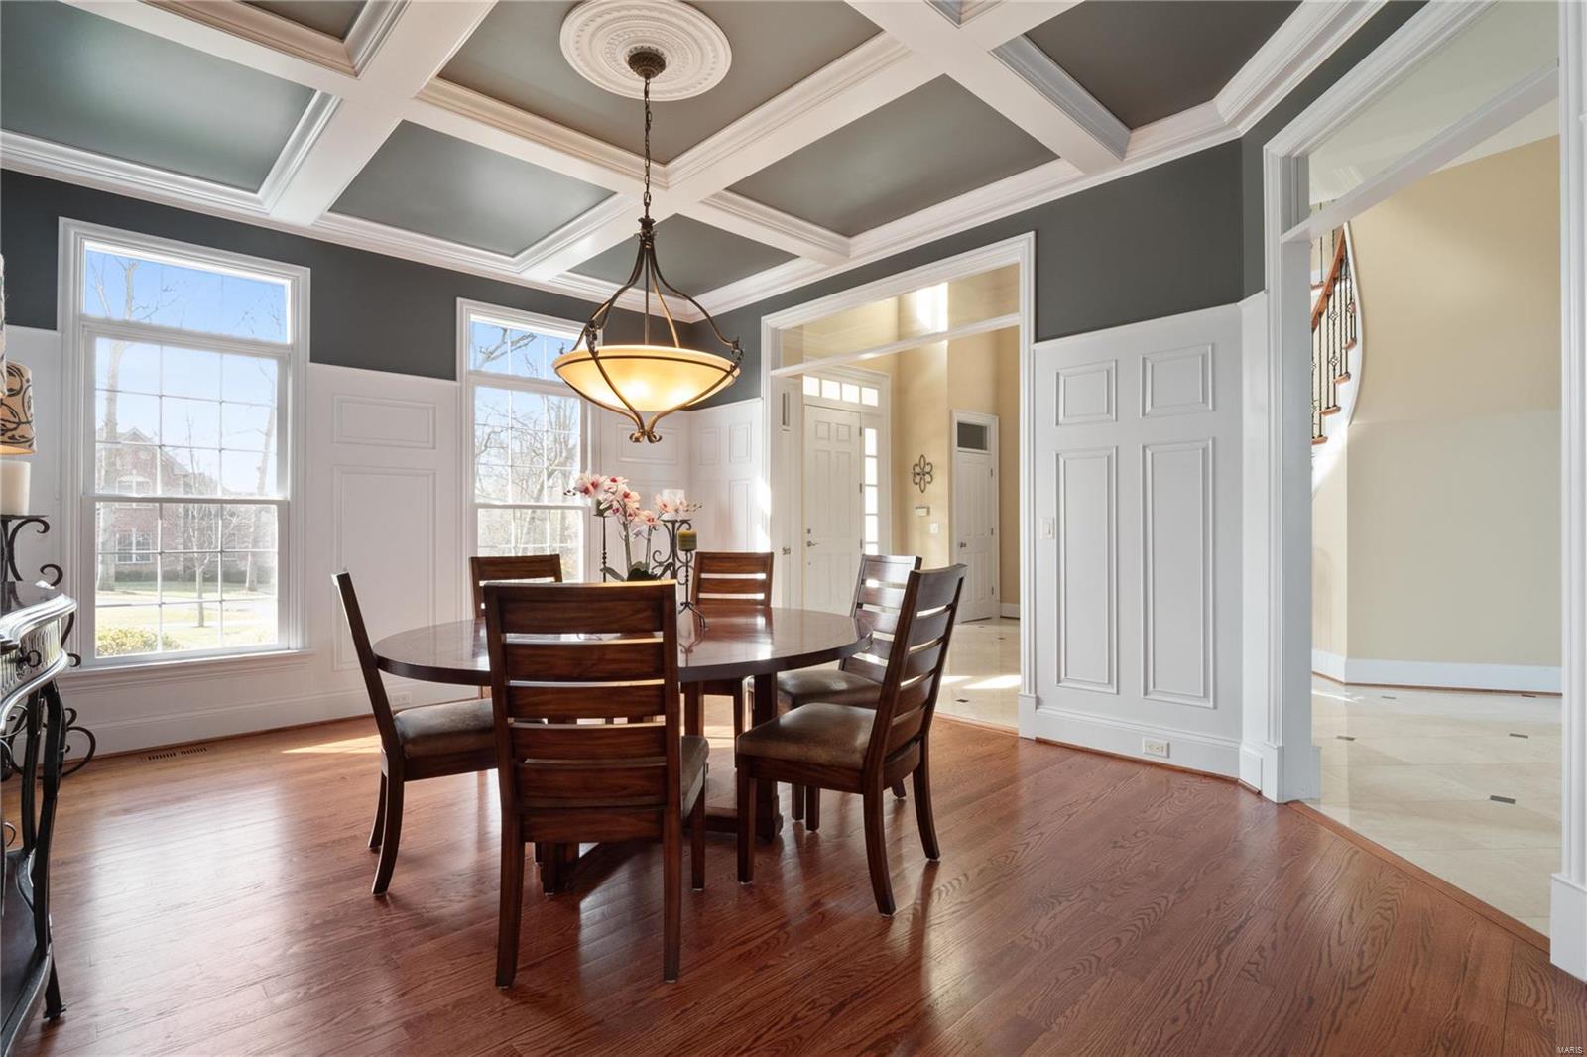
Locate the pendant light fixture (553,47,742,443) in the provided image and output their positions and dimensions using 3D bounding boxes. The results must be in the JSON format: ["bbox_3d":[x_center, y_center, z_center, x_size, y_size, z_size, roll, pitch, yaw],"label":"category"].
[{"bbox_3d":[-0.590,-1.128,2.820,0.745,1.570,0.745,0,0,0],"label":"pendant light fixture"}]

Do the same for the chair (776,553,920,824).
[{"bbox_3d":[0.185,0.642,3.117,0.630,1.010,0.505,0,0,-24],"label":"chair"}]

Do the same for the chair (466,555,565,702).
[{"bbox_3d":[-1.266,0.656,3.497,0.505,1.010,0.630,0,-1,-39],"label":"chair"}]

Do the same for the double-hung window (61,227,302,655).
[{"bbox_3d":[-3.311,-0.421,3.905,1.075,2.305,0.110,0,-1,-41],"label":"double-hung window"}]

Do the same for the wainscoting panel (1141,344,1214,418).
[{"bbox_3d":[1.806,-0.691,3.316,0.310,0.313,0.030,-1,-1,44],"label":"wainscoting panel"}]

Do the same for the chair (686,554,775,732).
[{"bbox_3d":[-0.412,0.651,3.731,0.505,1.010,0.630,0,0,15],"label":"chair"}]

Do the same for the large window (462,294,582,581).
[{"bbox_3d":[-1.881,-0.423,5.138,1.059,2.305,0.120,0,-1,-41],"label":"large window"}]

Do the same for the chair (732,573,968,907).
[{"bbox_3d":[0.209,0.636,2.355,0.630,1.010,0.505,-1,0,30],"label":"chair"}]

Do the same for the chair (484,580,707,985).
[{"bbox_3d":[-0.524,0.639,1.967,0.505,1.010,0.630,0,0,-4],"label":"chair"}]

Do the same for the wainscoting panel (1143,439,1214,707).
[{"bbox_3d":[1.809,0.204,3.313,0.318,1.224,0.030,-1,-1,44],"label":"wainscoting panel"}]

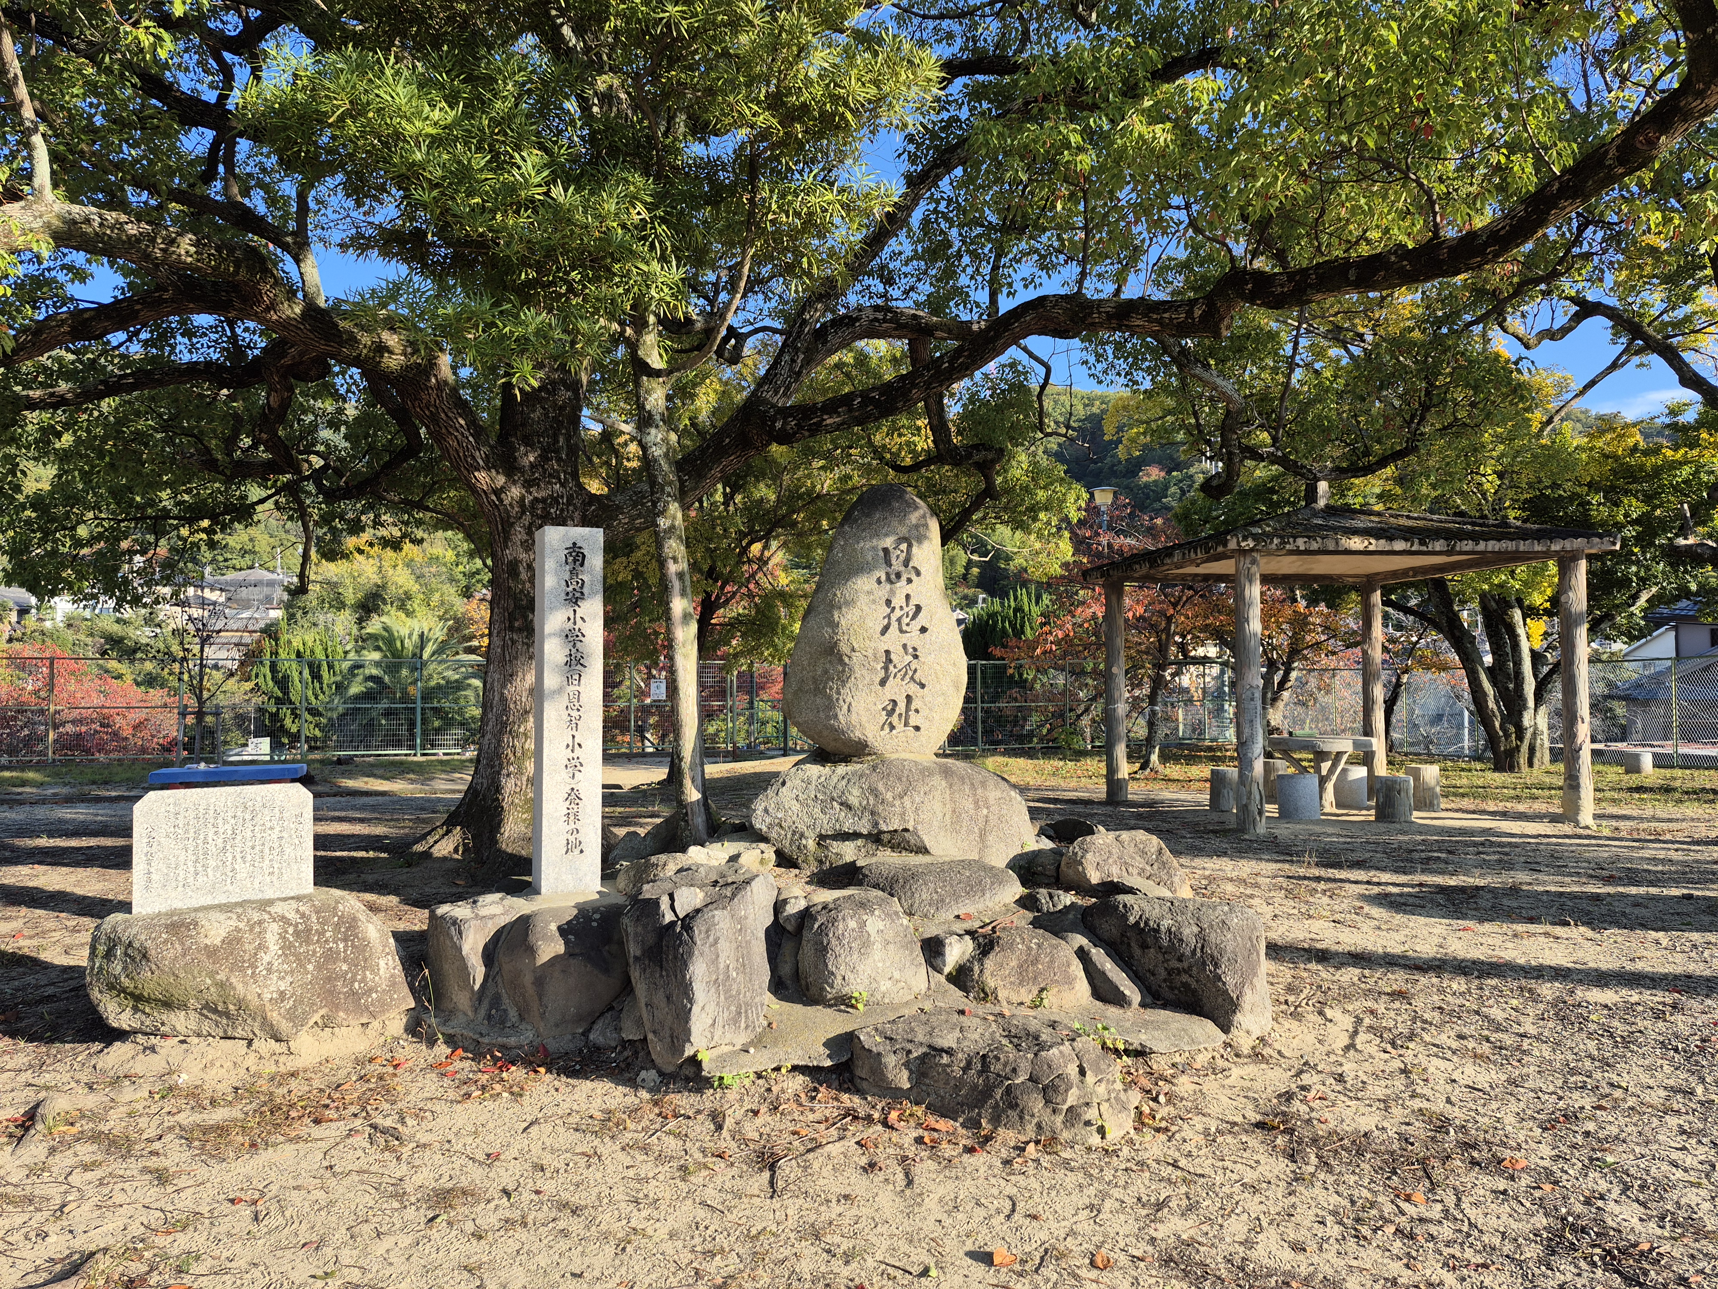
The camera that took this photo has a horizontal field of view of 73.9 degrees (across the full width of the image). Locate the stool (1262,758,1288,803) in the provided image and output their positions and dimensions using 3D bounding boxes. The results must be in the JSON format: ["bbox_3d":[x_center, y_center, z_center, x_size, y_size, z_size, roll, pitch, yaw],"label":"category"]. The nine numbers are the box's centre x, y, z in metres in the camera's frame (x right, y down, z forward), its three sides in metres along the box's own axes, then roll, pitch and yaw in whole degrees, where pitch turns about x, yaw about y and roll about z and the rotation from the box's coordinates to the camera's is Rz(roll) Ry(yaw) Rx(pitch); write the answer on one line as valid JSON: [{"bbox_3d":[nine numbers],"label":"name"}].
[{"bbox_3d":[4.320,1.460,12.050,0.360,0.430,0.360,0,-2,0],"label":"stool"}]

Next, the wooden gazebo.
[{"bbox_3d":[4.560,0.130,11.290,3.530,3.000,3.530,0,-2,-9],"label":"wooden gazebo"}]

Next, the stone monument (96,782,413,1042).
[{"bbox_3d":[-2.470,1.045,4.670,1.130,0.930,0.600,1,-2,-29],"label":"stone monument"}]

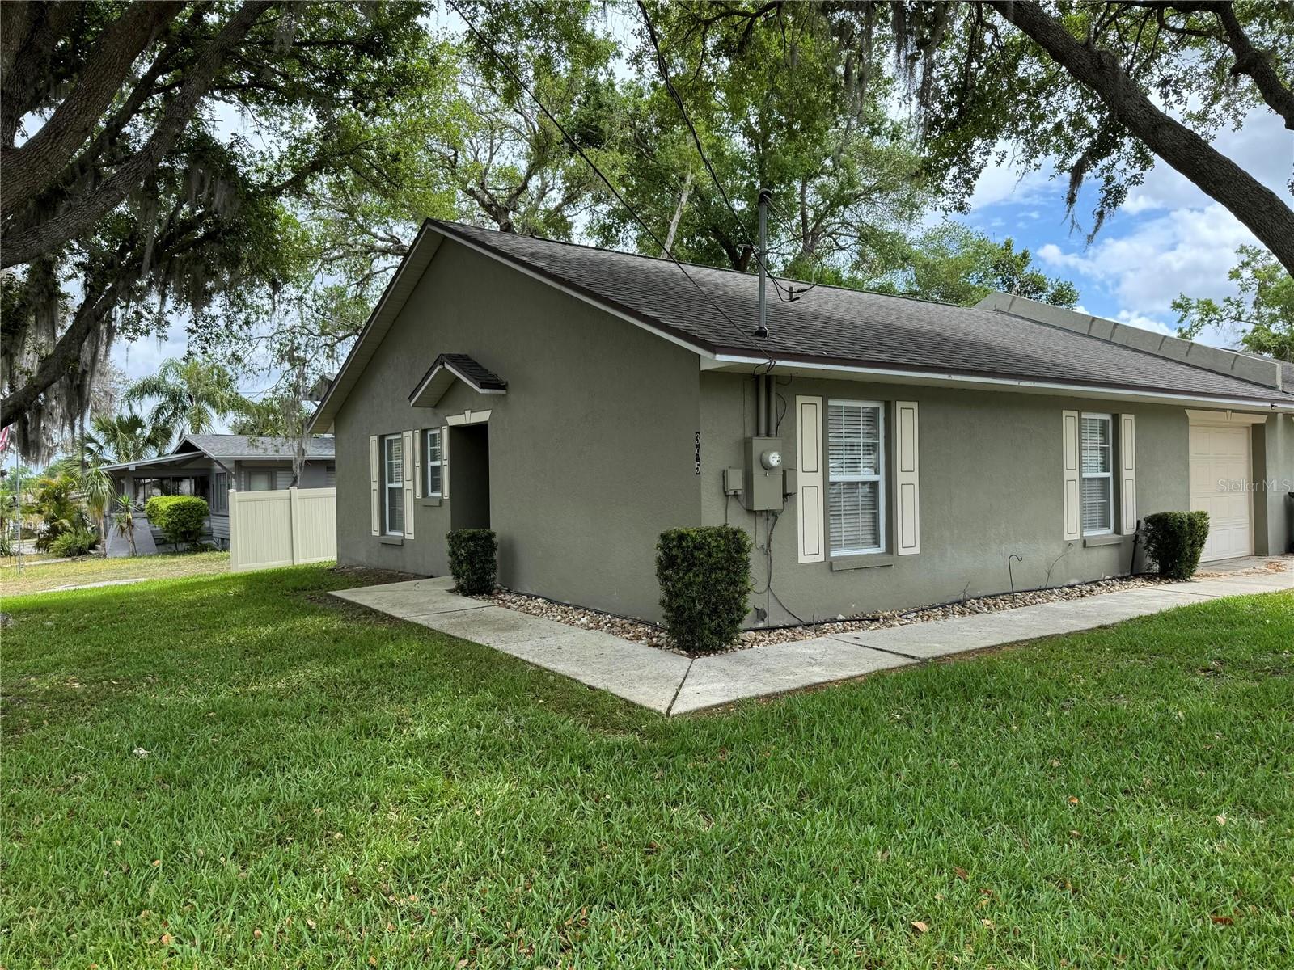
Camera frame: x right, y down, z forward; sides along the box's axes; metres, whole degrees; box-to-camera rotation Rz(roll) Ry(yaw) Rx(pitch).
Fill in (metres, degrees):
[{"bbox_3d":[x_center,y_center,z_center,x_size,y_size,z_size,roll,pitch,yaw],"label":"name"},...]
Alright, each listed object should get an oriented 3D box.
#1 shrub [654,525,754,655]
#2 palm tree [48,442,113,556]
[{"bbox_3d":[0.472,0.845,7.400,0.760,0.980,0.740,-1,0,4],"label":"shrub"},{"bbox_3d":[-16.850,0.400,26.800,1.750,3.400,1.750,-1,0,-32],"label":"palm tree"}]

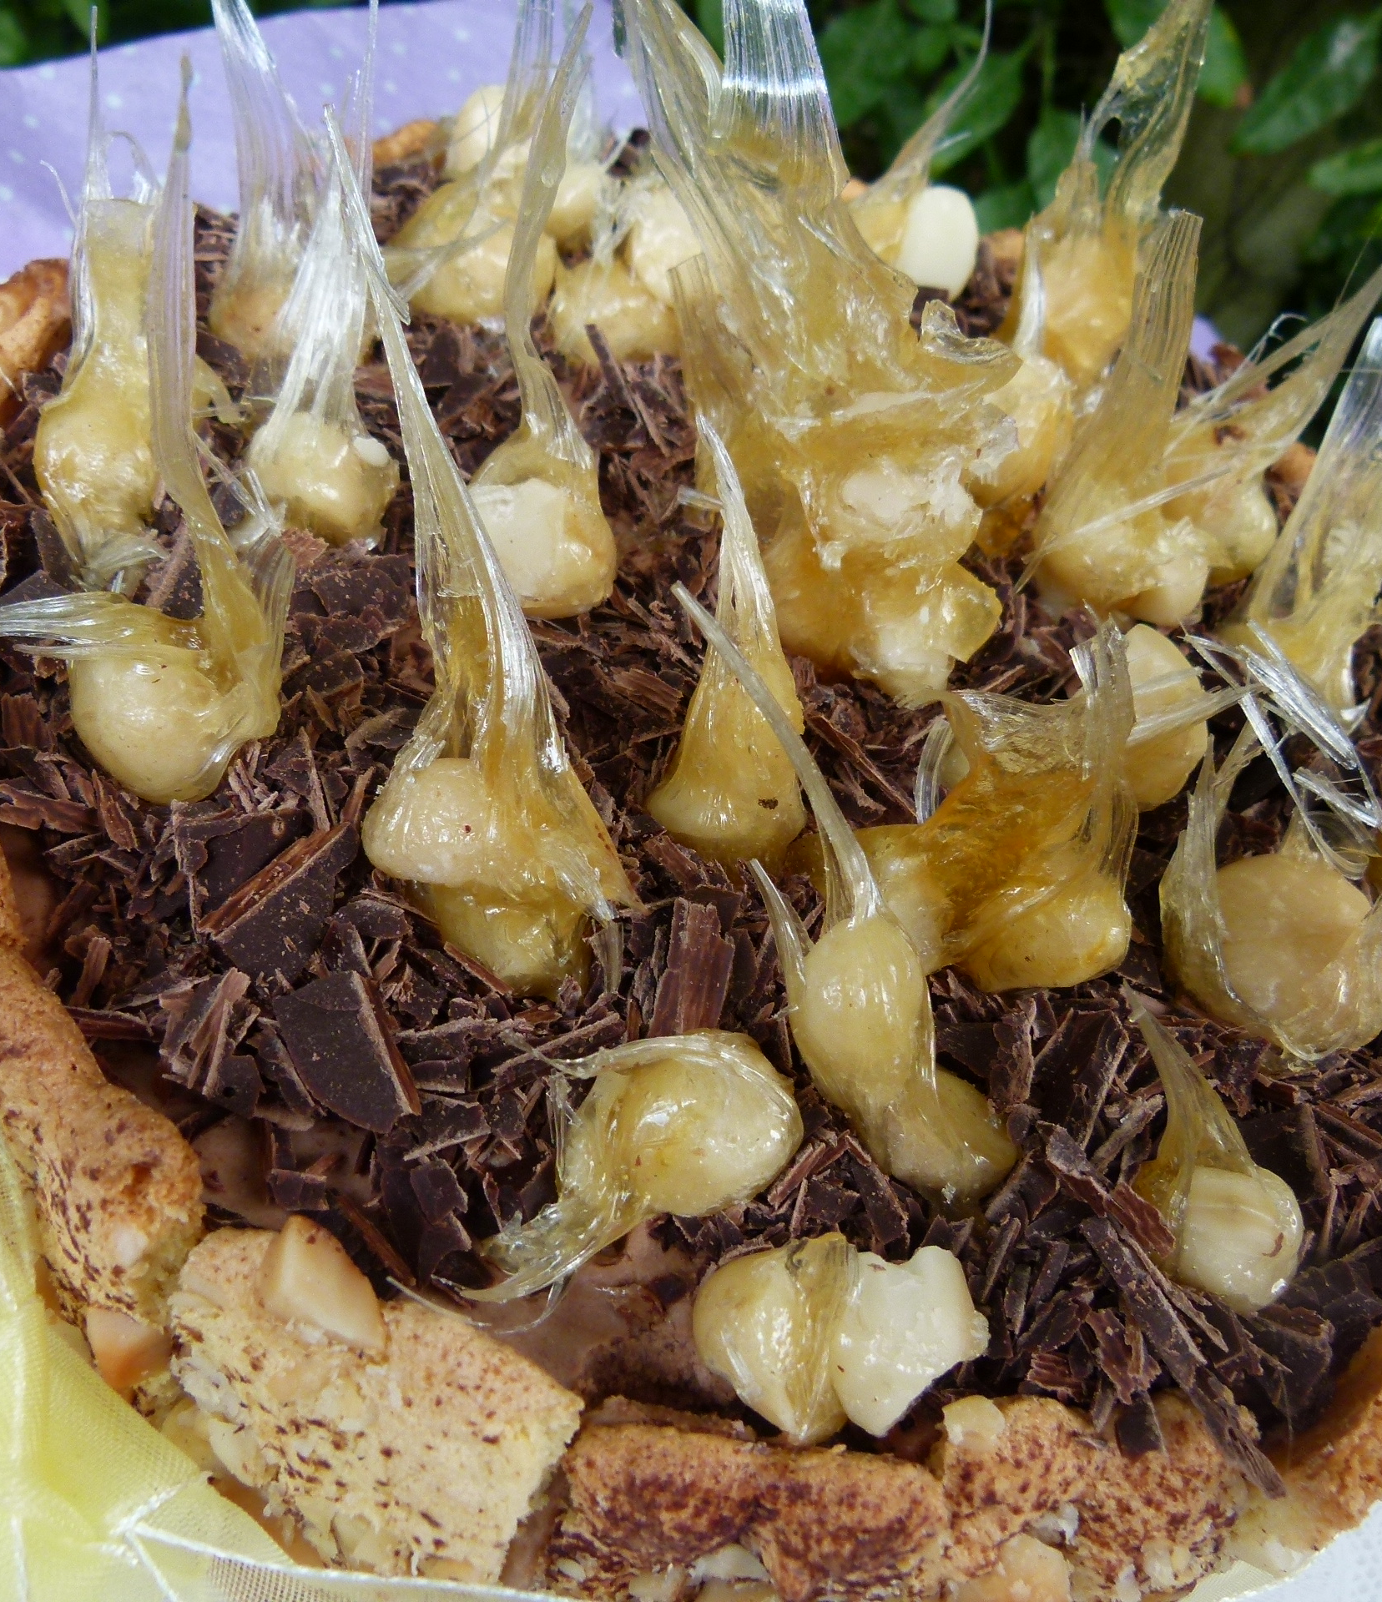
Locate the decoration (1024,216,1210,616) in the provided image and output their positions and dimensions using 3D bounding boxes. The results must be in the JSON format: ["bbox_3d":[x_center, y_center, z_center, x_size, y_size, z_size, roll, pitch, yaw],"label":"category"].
[{"bbox_3d":[0.062,-0.052,0.216,0.026,0.055,0.022,5,48,15],"label":"decoration"}]

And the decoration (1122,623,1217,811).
[{"bbox_3d":[0.063,-0.012,0.206,0.018,0.021,0.019,5,50,17],"label":"decoration"}]

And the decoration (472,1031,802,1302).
[{"bbox_3d":[-0.005,0.035,0.153,0.034,0.016,0.019,-25,61,-29],"label":"decoration"}]

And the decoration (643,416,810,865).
[{"bbox_3d":[0.003,-0.015,0.167,0.020,0.057,0.020,-3,52,1],"label":"decoration"}]

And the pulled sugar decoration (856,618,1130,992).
[{"bbox_3d":[0.036,0.003,0.173,0.033,0.041,0.022,8,49,12],"label":"pulled sugar decoration"}]

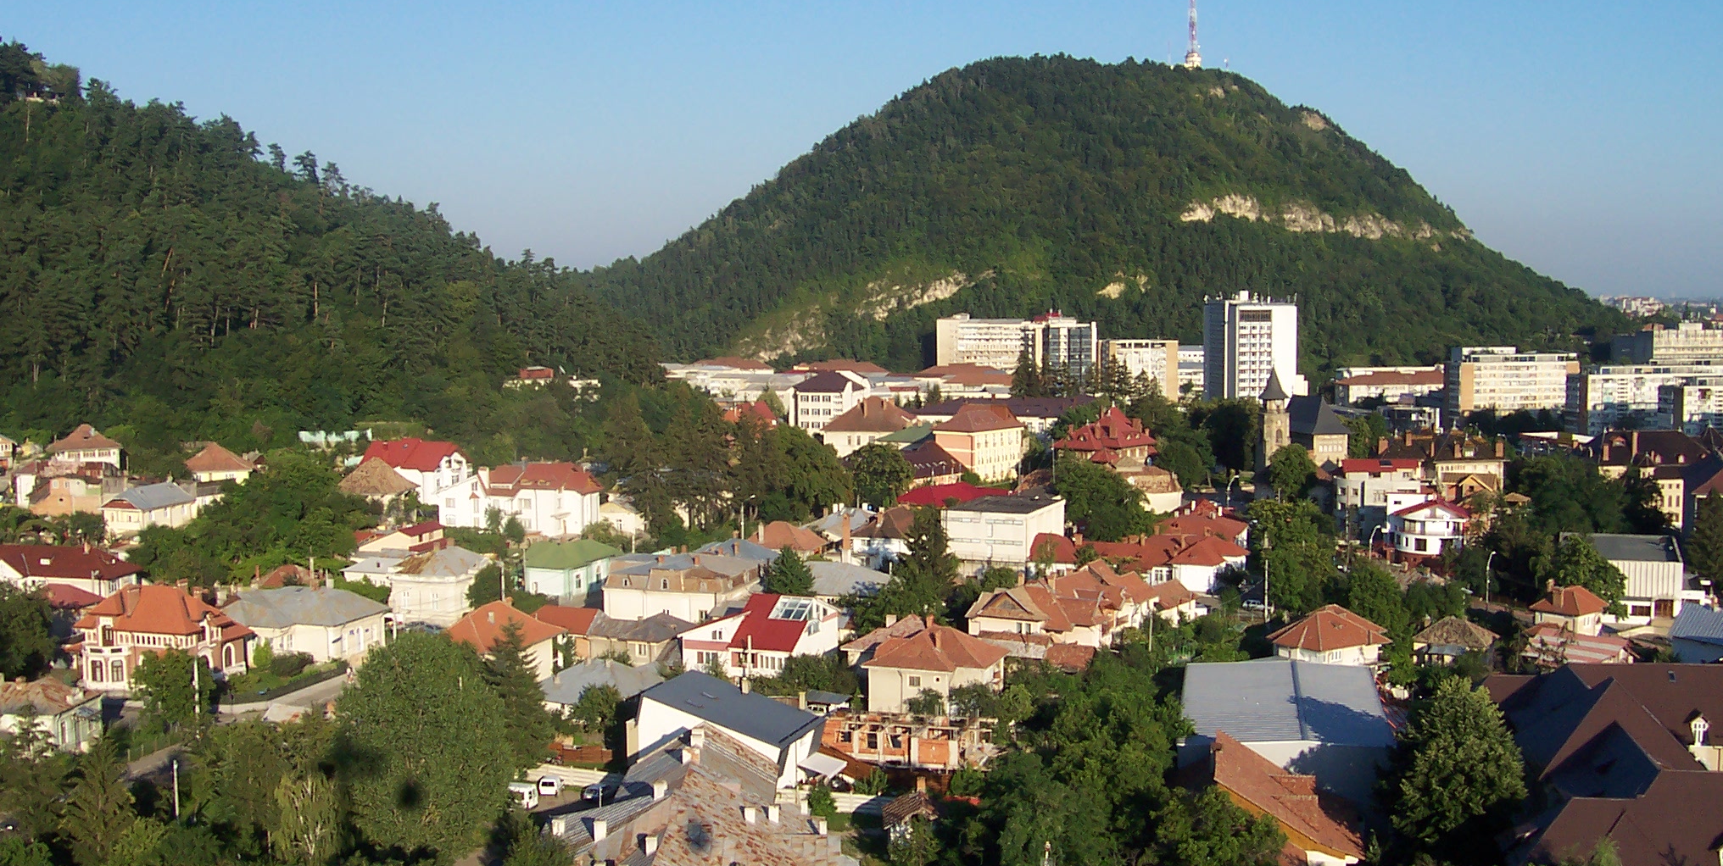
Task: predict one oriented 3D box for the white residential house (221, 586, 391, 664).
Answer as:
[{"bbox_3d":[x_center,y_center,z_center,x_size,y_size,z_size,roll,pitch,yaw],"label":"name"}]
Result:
[{"bbox_3d":[-68.650,23.140,225.560,18.500,7.400,13.000,0,5,14],"label":"white residential house"}]

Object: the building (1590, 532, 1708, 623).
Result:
[{"bbox_3d":[126.460,24.150,306.230,17.000,9.800,27.000,1,5,17],"label":"building"}]

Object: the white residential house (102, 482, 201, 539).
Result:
[{"bbox_3d":[-121.470,12.790,314.790,8.400,6.400,13.500,1,5,17],"label":"white residential house"}]

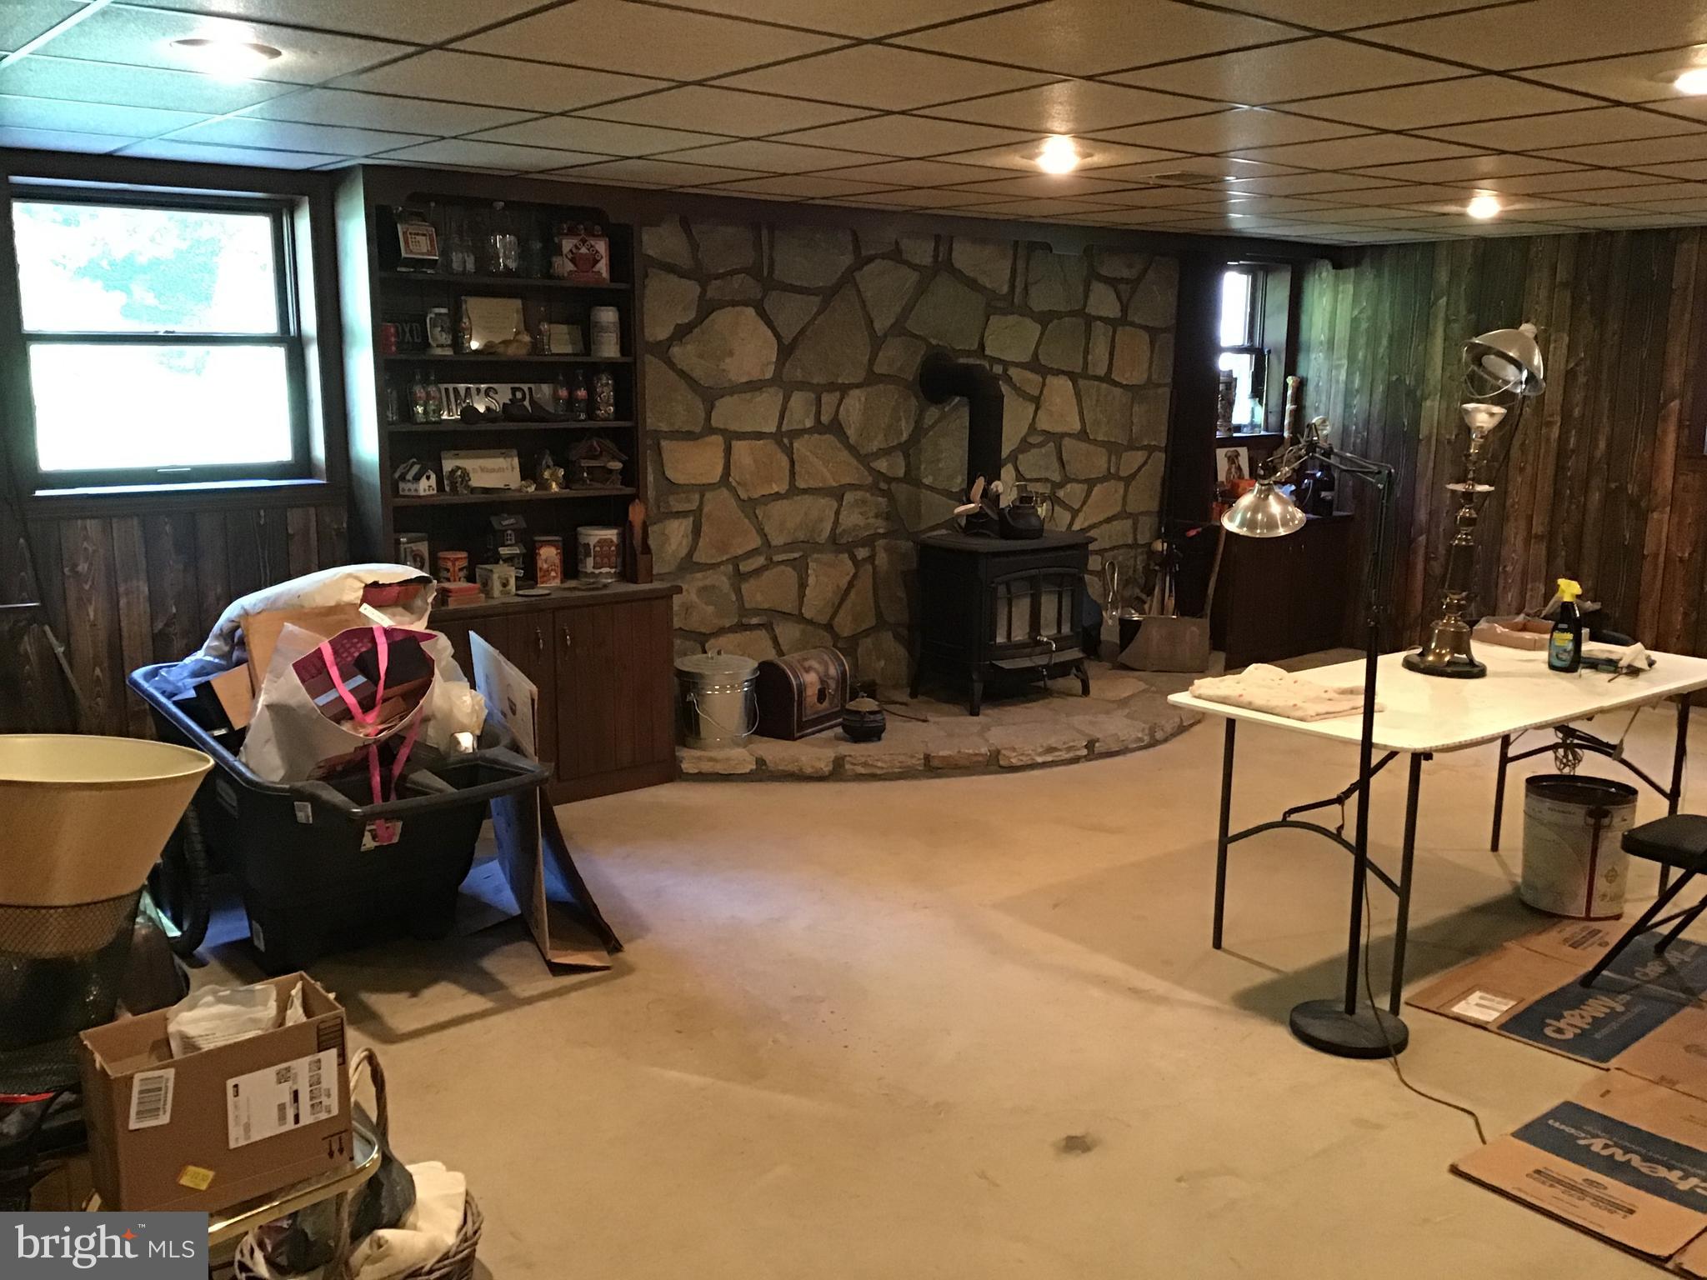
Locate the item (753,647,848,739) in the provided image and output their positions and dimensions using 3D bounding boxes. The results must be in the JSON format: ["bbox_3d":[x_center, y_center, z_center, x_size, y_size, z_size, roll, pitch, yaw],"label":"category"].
[{"bbox_3d":[-0.230,0.209,6.399,0.245,0.308,0.443,6,12,30],"label":"item"}]

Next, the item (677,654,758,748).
[{"bbox_3d":[-0.548,0.237,6.131,0.330,0.350,0.330,-1,11,-5],"label":"item"}]

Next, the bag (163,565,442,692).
[{"bbox_3d":[-1.663,0.009,4.552,0.640,0.320,0.480,-7,13,-35],"label":"bag"}]

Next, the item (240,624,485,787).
[{"bbox_3d":[-1.308,0.231,4.048,0.500,0.420,0.400,-7,13,-35],"label":"item"}]

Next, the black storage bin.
[{"bbox_3d":[-1.462,0.522,4.290,0.680,0.670,1.400,-7,13,-35],"label":"black storage bin"}]

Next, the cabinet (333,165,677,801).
[{"bbox_3d":[-1.230,-0.508,5.565,1.080,2.230,0.420,-9,14,-39],"label":"cabinet"}]

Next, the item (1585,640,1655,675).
[{"bbox_3d":[2.241,0.048,4.514,0.200,0.070,0.110,-2,11,-10],"label":"item"}]

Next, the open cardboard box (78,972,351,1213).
[{"bbox_3d":[-0.904,0.655,2.179,0.315,0.236,0.163,-9,14,-40],"label":"open cardboard box"}]

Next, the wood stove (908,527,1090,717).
[{"bbox_3d":[0.696,-0.094,6.919,0.710,0.720,0.560,-8,13,-38],"label":"wood stove"}]

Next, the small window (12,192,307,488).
[{"bbox_3d":[-2.243,-0.975,5.025,0.870,0.930,0.100,-9,14,-39],"label":"small window"}]

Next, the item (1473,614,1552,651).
[{"bbox_3d":[2.132,-0.024,4.919,0.190,0.060,0.220,-9,14,-39],"label":"item"}]

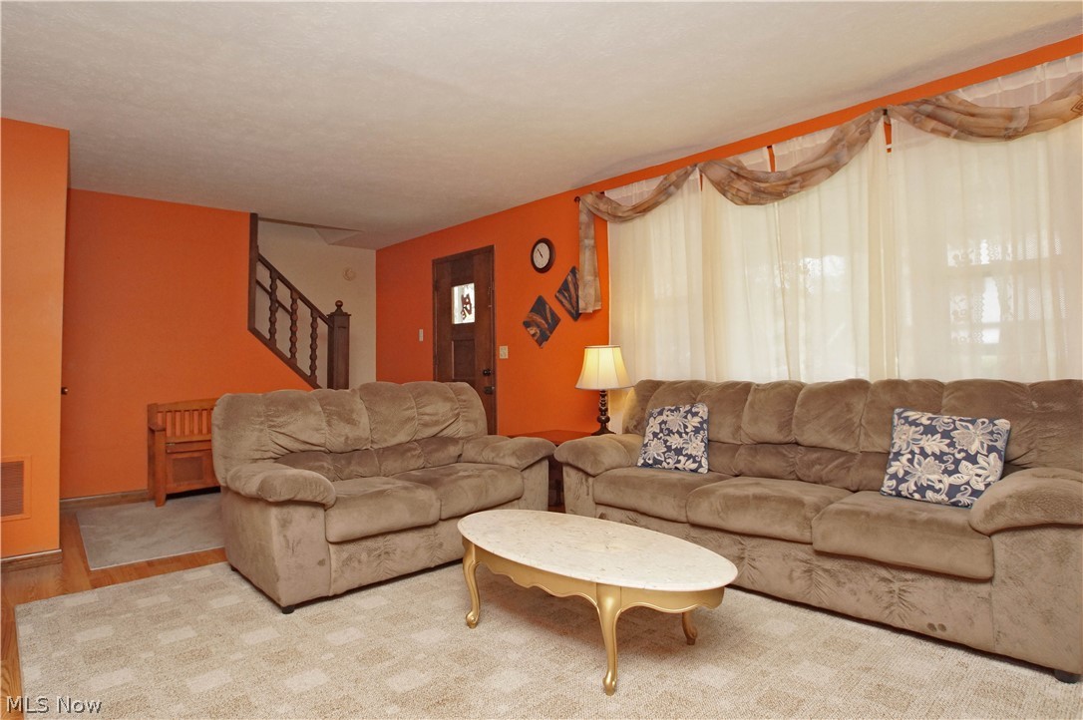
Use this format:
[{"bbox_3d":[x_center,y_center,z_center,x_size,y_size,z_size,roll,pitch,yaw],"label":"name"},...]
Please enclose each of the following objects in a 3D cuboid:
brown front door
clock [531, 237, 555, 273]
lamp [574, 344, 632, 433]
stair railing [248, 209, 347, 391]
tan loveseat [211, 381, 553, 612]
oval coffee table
[{"bbox_3d":[-0.760,0.060,4.650,0.940,2.120,0.080,-1,-2,44],"label":"brown front door"},{"bbox_3d":[0.012,-0.870,4.030,0.050,0.300,0.300,1,-2,-45],"label":"clock"},{"bbox_3d":[0.445,0.215,3.450,0.400,0.660,0.400,0,-1,0],"label":"lamp"},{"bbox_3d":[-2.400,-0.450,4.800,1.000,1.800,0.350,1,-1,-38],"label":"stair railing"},{"bbox_3d":[-0.880,0.660,2.990,1.650,0.980,0.930,1,-2,-42],"label":"tan loveseat"},{"bbox_3d":[0.155,0.933,1.960,1.230,0.395,0.610,-1,-1,36],"label":"oval coffee table"}]

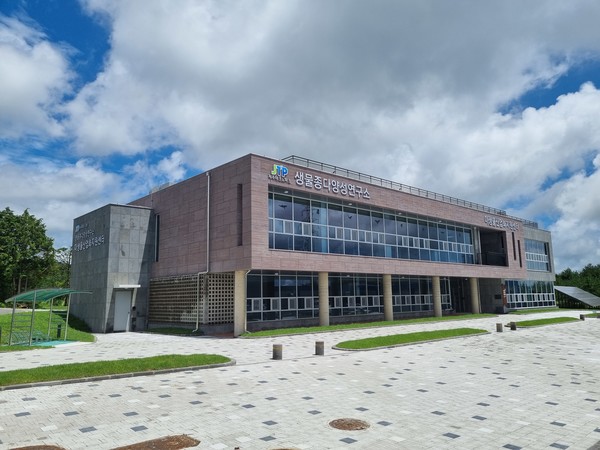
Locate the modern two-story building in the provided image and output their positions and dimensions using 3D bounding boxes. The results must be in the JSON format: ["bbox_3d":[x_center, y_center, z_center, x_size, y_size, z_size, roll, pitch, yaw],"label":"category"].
[{"bbox_3d":[6.280,3.640,39.270,44.070,8.420,17.060,7,-12,-42],"label":"modern two-story building"}]

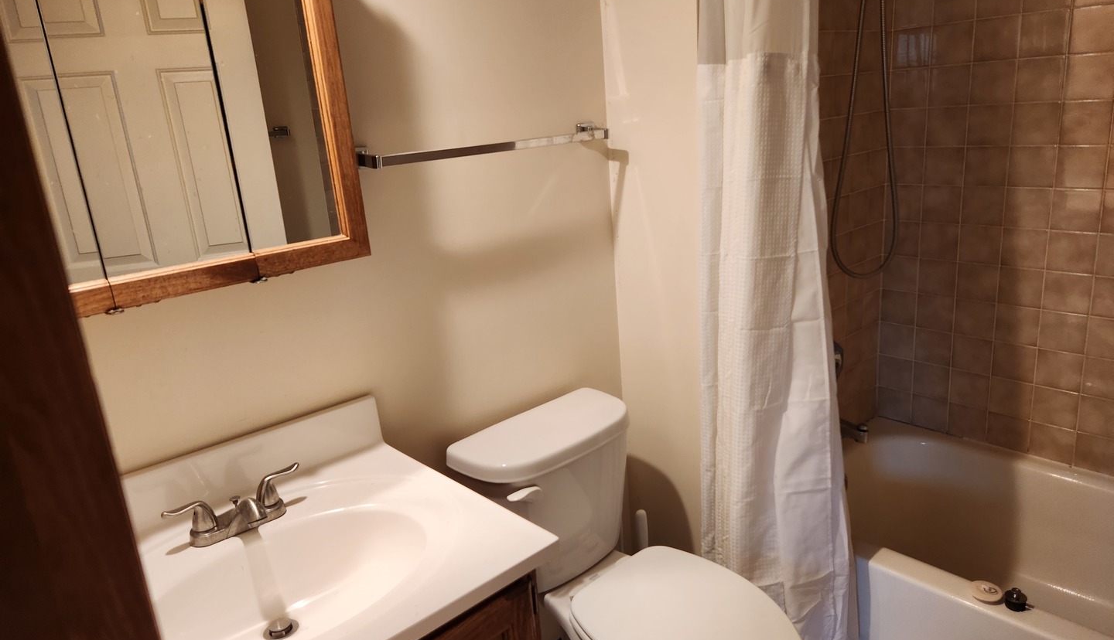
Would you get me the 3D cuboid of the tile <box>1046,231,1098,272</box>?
[{"bbox_3d":[1.346,-0.178,1.935,0.010,0.108,0.108,-18,21,-38],"label":"tile"}]

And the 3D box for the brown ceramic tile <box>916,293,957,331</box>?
[{"bbox_3d":[1.144,-0.020,2.233,0.010,0.108,0.108,-18,21,-38],"label":"brown ceramic tile"}]

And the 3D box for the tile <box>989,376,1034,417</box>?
[{"bbox_3d":[1.304,0.221,2.124,0.009,0.108,0.108,-18,21,-38],"label":"tile"}]

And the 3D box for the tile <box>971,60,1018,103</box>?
[{"bbox_3d":[1.161,-0.629,1.966,0.010,0.108,0.108,-18,21,-38],"label":"tile"}]

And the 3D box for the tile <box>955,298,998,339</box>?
[{"bbox_3d":[1.220,-0.004,2.160,0.010,0.108,0.108,-18,21,-38],"label":"tile"}]

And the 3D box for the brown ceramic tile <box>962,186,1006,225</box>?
[{"bbox_3d":[1.185,-0.317,2.055,0.009,0.108,0.108,-18,21,-38],"label":"brown ceramic tile"}]

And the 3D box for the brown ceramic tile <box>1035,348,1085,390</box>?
[{"bbox_3d":[1.367,0.134,2.014,0.009,0.108,0.108,-18,21,-38],"label":"brown ceramic tile"}]

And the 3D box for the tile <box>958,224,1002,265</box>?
[{"bbox_3d":[1.198,-0.211,2.090,0.010,0.108,0.108,-18,21,-39],"label":"tile"}]

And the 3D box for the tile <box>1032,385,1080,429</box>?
[{"bbox_3d":[1.376,0.239,2.045,0.009,0.108,0.108,-18,21,-38],"label":"tile"}]

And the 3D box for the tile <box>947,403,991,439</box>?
[{"bbox_3d":[1.241,0.307,2.234,0.009,0.105,0.108,-18,21,-38],"label":"tile"}]

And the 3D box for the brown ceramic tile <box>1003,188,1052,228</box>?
[{"bbox_3d":[1.264,-0.300,1.985,0.010,0.108,0.108,-18,21,-38],"label":"brown ceramic tile"}]

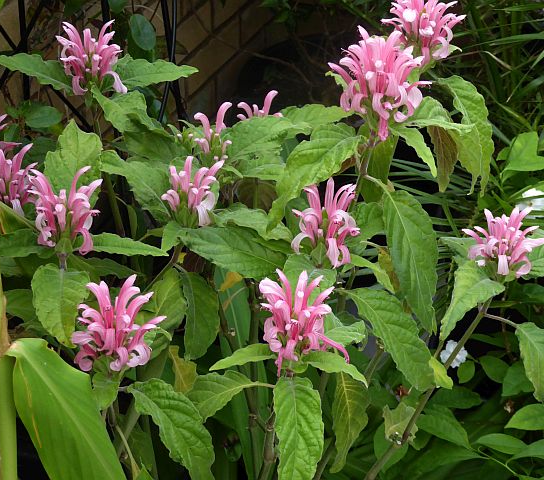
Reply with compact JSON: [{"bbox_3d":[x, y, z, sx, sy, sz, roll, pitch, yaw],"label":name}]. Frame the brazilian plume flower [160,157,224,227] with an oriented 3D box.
[{"bbox_3d":[-0.104,-0.065,2.200,0.080,0.095,0.080,0,10,0],"label":"brazilian plume flower"}]

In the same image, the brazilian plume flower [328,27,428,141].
[{"bbox_3d":[0.117,-0.174,1.860,0.108,0.113,0.102,-1,14,0],"label":"brazilian plume flower"}]

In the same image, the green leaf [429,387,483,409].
[{"bbox_3d":[0.241,0.206,2.200,0.066,0.012,0.035,4,30,1],"label":"green leaf"}]

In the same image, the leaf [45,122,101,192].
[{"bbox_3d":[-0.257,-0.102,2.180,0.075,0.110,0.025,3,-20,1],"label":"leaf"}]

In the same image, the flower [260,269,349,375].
[{"bbox_3d":[0.035,0.088,1.830,0.094,0.104,0.090,-2,14,0],"label":"flower"}]

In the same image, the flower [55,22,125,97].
[{"bbox_3d":[-0.249,-0.252,2.320,0.096,0.102,0.096,0,10,0],"label":"flower"}]

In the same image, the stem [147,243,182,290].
[{"bbox_3d":[-0.126,0.031,1.970,0.016,0.066,0.018,32,9,6],"label":"stem"}]

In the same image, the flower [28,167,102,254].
[{"bbox_3d":[-0.258,-0.037,2.100,0.090,0.105,0.088,0,10,0],"label":"flower"}]

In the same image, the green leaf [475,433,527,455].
[{"bbox_3d":[0.288,0.256,2.120,0.068,0.016,0.038,13,38,2],"label":"green leaf"}]

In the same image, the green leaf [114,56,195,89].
[{"bbox_3d":[-0.147,-0.211,2.120,0.102,0.018,0.048,6,38,3],"label":"green leaf"}]

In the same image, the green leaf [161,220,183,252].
[{"bbox_3d":[-0.128,-0.004,2.150,0.032,0.020,0.048,2,41,30],"label":"green leaf"}]

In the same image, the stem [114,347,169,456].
[{"bbox_3d":[-0.150,0.185,1.930,0.009,0.137,0.009,26,9,0],"label":"stem"}]

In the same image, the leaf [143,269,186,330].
[{"bbox_3d":[-0.126,0.070,1.970,0.045,0.068,0.018,22,18,0],"label":"leaf"}]

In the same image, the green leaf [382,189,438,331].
[{"bbox_3d":[0.158,0.022,1.920,0.050,0.158,0.030,-15,6,11],"label":"green leaf"}]

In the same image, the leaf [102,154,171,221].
[{"bbox_3d":[-0.160,-0.065,2.020,0.100,0.022,0.052,43,49,2],"label":"leaf"}]

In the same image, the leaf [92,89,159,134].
[{"bbox_3d":[-0.175,-0.155,2.030,0.080,0.020,0.050,15,38,14],"label":"leaf"}]

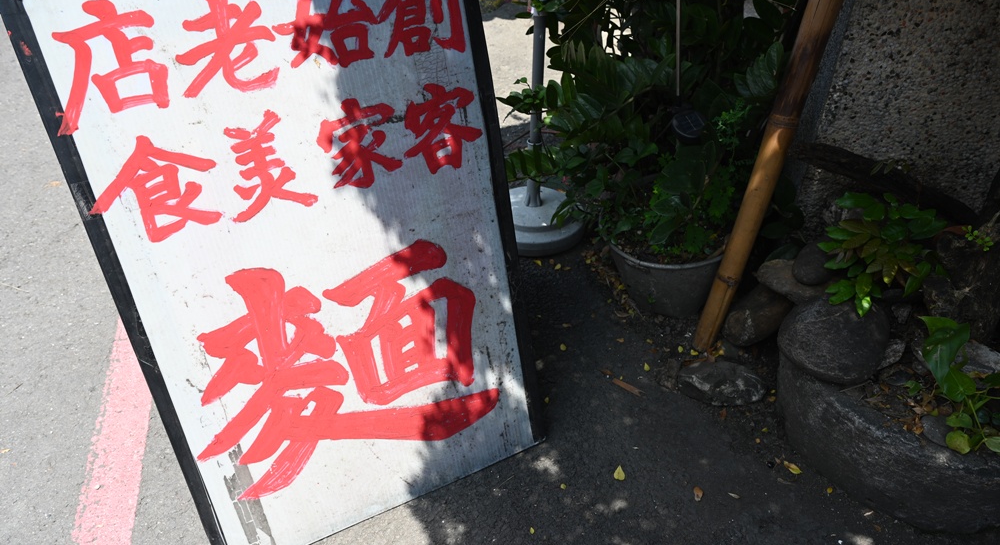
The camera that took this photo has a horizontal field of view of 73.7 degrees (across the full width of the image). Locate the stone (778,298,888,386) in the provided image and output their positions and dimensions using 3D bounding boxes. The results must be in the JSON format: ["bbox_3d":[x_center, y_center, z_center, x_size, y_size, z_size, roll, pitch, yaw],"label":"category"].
[{"bbox_3d":[0.630,0.130,1.260,0.195,0.130,0.180,5,35,8],"label":"stone"}]

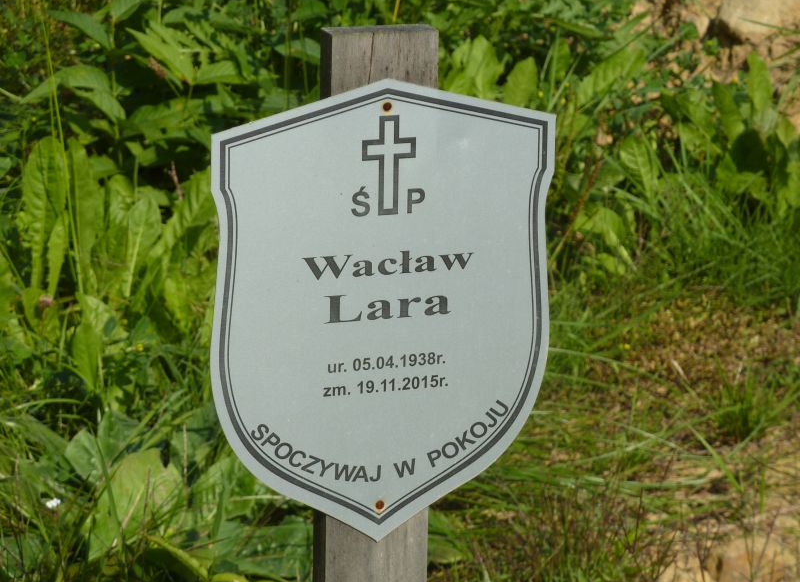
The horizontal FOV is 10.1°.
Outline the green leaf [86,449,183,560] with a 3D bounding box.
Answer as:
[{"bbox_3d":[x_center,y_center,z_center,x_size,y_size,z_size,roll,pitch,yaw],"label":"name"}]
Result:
[{"bbox_3d":[-0.217,0.174,3.720,0.081,0.083,0.050,1,12,0],"label":"green leaf"}]

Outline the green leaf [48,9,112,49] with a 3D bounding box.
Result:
[{"bbox_3d":[-0.291,-0.238,4.120,0.058,0.029,0.040,1,12,0],"label":"green leaf"}]

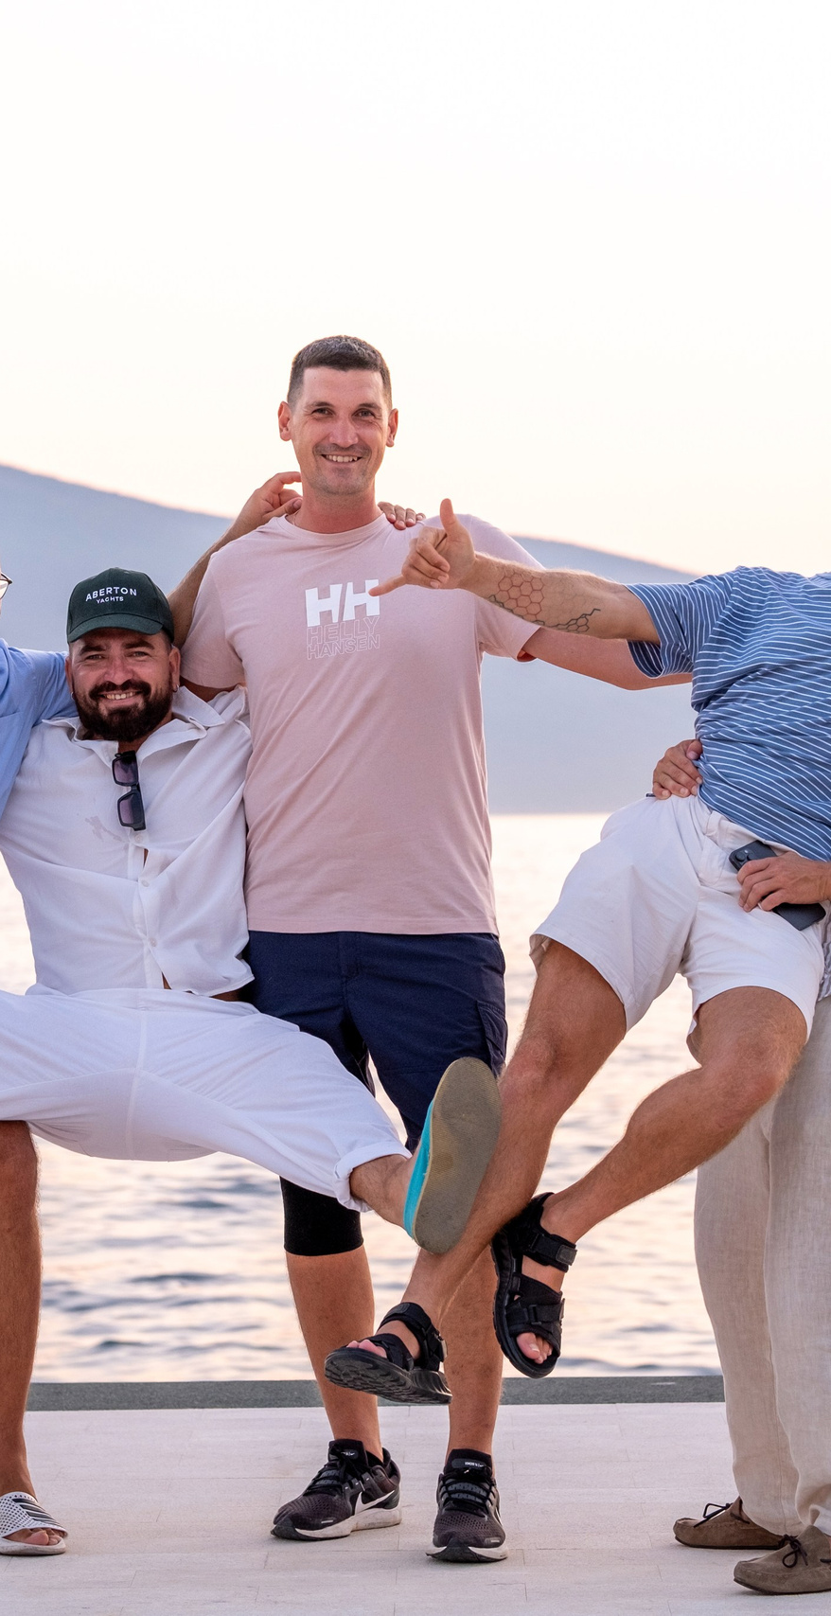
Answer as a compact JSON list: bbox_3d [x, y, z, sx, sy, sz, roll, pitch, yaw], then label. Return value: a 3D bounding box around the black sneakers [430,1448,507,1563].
[{"bbox_3d":[0.082,1.071,8.690,0.115,0.137,0.310,-1,0,3],"label":"black sneakers"}]

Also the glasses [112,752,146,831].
[{"bbox_3d":[-0.424,-0.025,8.380,0.045,0.135,0.045,-19,-17,29],"label":"glasses"}]

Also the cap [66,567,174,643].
[{"bbox_3d":[-0.442,-0.305,8.470,0.170,0.125,0.250,-1,5,10],"label":"cap"}]

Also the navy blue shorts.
[{"bbox_3d":[-0.062,0.433,8.840,0.410,0.510,0.290,-1,0,12],"label":"navy blue shorts"}]

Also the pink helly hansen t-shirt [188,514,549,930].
[{"bbox_3d":[-0.084,-0.130,8.800,0.540,0.660,0.300,-1,0,12],"label":"pink helly hansen t-shirt"}]

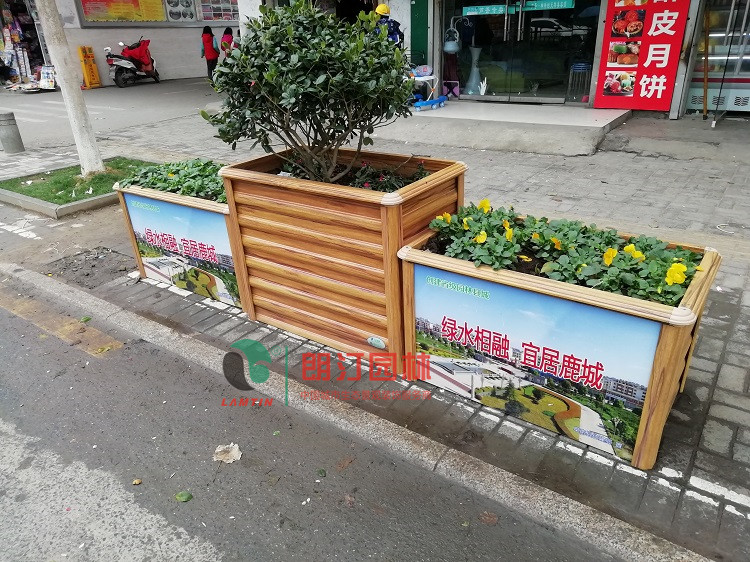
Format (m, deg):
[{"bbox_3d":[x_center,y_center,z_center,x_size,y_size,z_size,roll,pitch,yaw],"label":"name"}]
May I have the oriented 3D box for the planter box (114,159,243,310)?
[{"bbox_3d":[-0.981,-0.330,3.431,1.032,0.667,0.568,14,30,32],"label":"planter box"}]

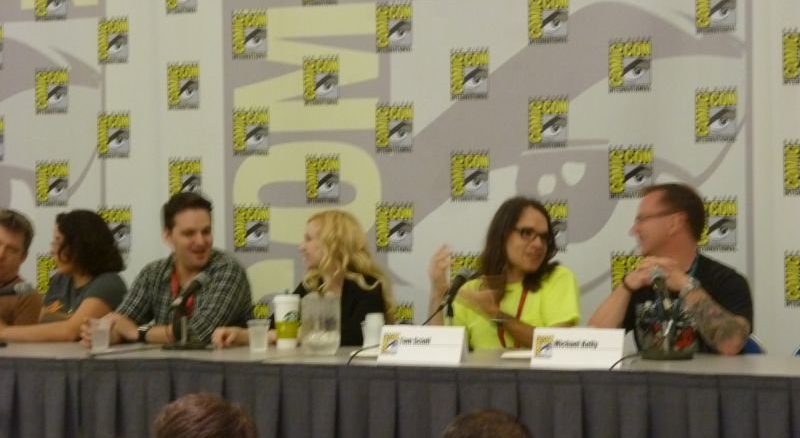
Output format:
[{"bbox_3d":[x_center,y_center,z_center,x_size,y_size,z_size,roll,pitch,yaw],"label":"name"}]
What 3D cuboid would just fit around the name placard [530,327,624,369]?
[{"bbox_3d":[0.517,0.373,5.732,0.275,0.112,0.075,0,0,18],"label":"name placard"}]

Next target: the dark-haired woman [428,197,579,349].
[{"bbox_3d":[0.358,0.552,6.600,0.560,1.245,0.720,0,0,7],"label":"dark-haired woman"}]

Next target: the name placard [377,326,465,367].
[{"bbox_3d":[0.072,0.377,5.970,0.275,0.112,0.075,-1,0,26],"label":"name placard"}]

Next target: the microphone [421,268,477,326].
[{"bbox_3d":[0.170,0.292,6.330,0.190,0.280,0.150,0,0,-32],"label":"microphone"}]

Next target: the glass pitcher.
[{"bbox_3d":[-0.257,0.337,6.430,0.128,0.200,0.170,0,0,6],"label":"glass pitcher"}]

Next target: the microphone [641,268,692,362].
[{"bbox_3d":[0.824,0.287,6.120,0.160,0.285,0.190,0,0,-13],"label":"microphone"}]

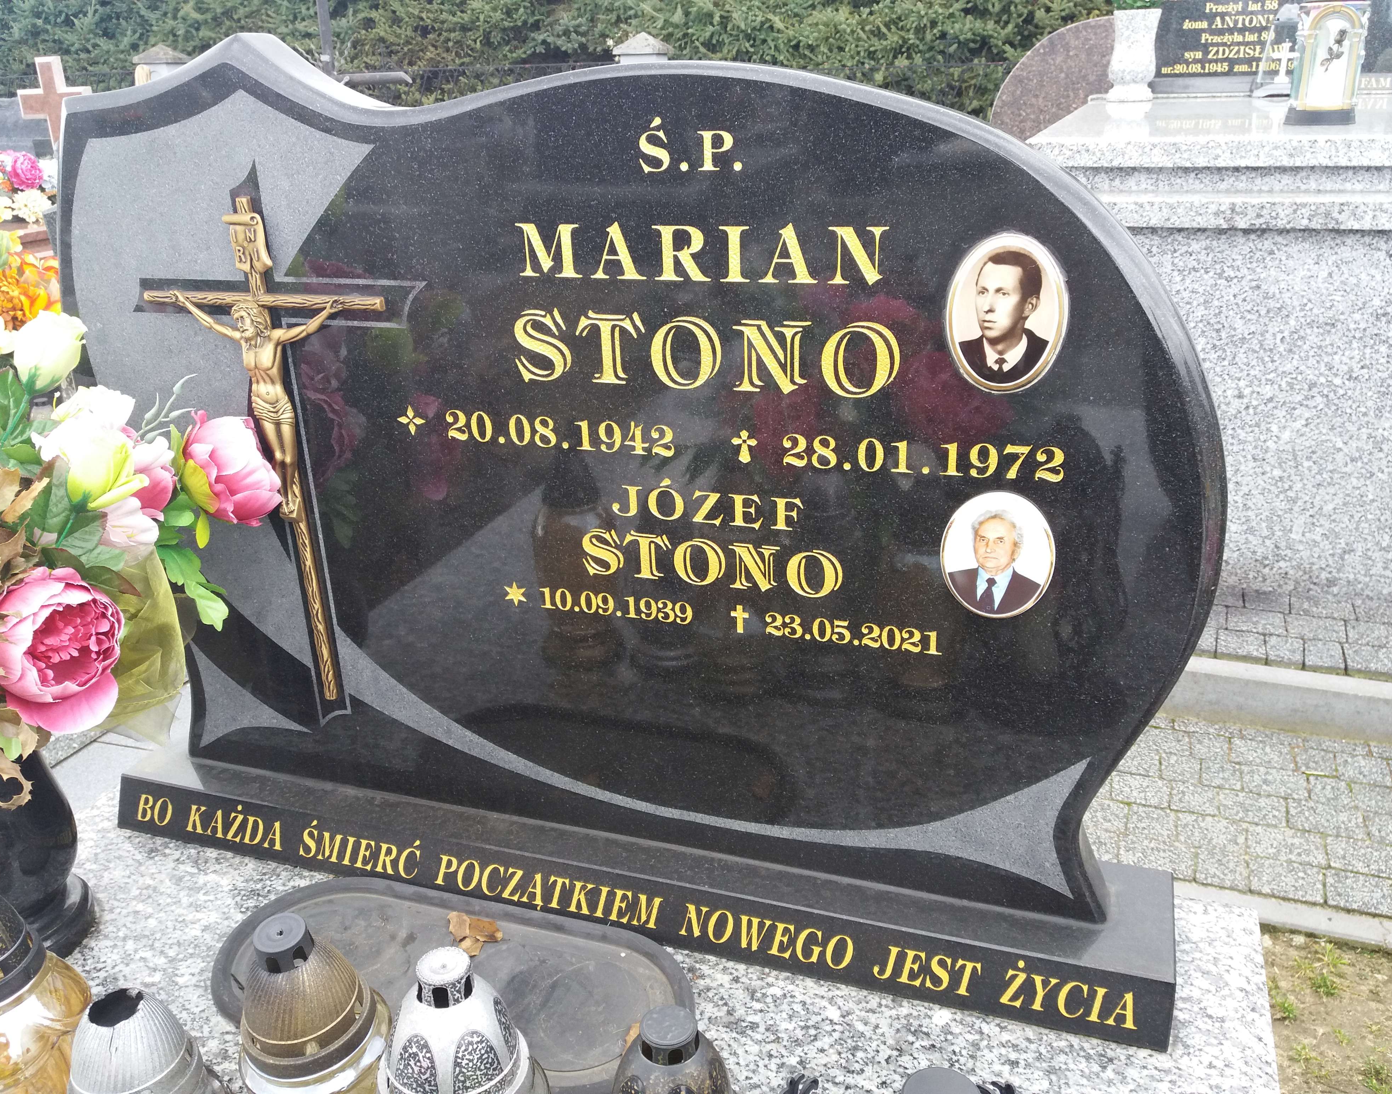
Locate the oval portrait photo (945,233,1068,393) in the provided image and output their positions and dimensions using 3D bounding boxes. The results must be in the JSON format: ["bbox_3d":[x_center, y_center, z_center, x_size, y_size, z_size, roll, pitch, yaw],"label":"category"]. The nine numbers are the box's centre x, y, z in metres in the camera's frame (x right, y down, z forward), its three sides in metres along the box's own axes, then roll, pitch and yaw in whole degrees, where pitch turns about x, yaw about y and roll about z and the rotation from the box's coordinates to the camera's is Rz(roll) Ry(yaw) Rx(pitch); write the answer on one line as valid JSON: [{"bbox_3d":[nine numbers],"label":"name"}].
[{"bbox_3d":[0.239,-0.179,0.910,0.090,0.122,0.010,6,22,19],"label":"oval portrait photo"}]

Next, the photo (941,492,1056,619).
[{"bbox_3d":[0.250,0.007,0.981,0.093,0.113,0.010,6,22,19],"label":"photo"}]

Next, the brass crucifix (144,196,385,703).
[{"bbox_3d":[-0.407,-0.078,1.175,0.277,0.524,0.045,6,22,19],"label":"brass crucifix"}]

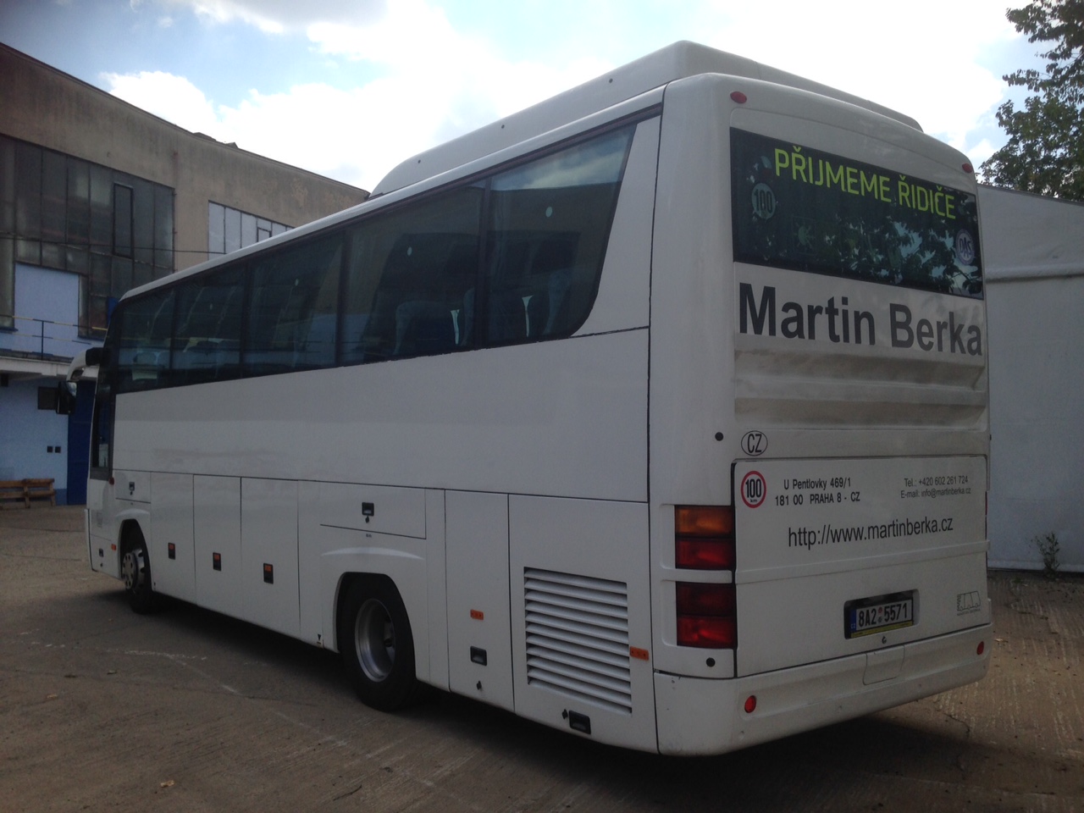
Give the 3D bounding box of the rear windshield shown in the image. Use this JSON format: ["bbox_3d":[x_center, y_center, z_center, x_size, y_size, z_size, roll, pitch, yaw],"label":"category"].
[{"bbox_3d":[1.625,-0.904,5.131,2.060,0.600,0.060,1,-5,-38],"label":"rear windshield"}]

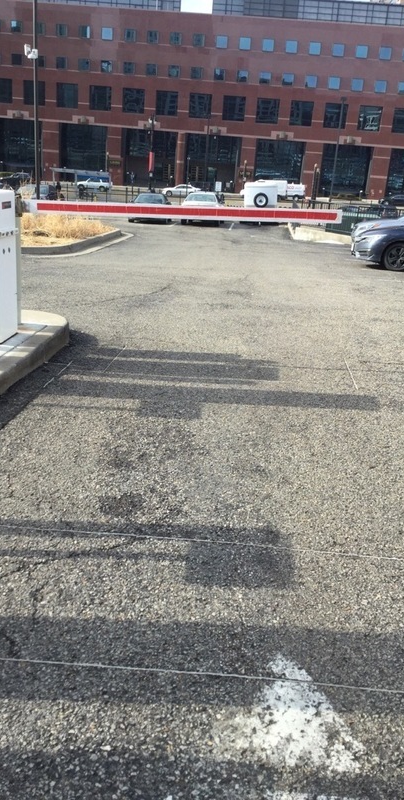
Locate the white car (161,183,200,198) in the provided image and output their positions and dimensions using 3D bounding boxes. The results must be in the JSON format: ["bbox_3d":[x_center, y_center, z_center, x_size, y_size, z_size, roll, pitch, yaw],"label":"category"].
[{"bbox_3d":[-2.432,-24.833,85.000,4.750,1.430,1.800,5,20,2],"label":"white car"}]

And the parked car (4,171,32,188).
[{"bbox_3d":[-23.461,-27.856,91.000,4.500,1.720,1.850,2,20,-7],"label":"parked car"}]

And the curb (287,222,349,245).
[{"bbox_3d":[4.612,-6.294,27.523,2.600,0.350,0.600,6,20,4],"label":"curb"}]

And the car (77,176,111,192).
[{"bbox_3d":[-13.417,-26.735,89.000,4.400,1.750,1.800,5,20,2],"label":"car"}]

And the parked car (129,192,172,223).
[{"bbox_3d":[-2.389,-9.816,36.131,1.800,1.380,4.600,5,20,2],"label":"parked car"}]

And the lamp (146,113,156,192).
[{"bbox_3d":[-6.240,-30.732,89.475,1.100,9.050,0.550,4,20,0],"label":"lamp"}]

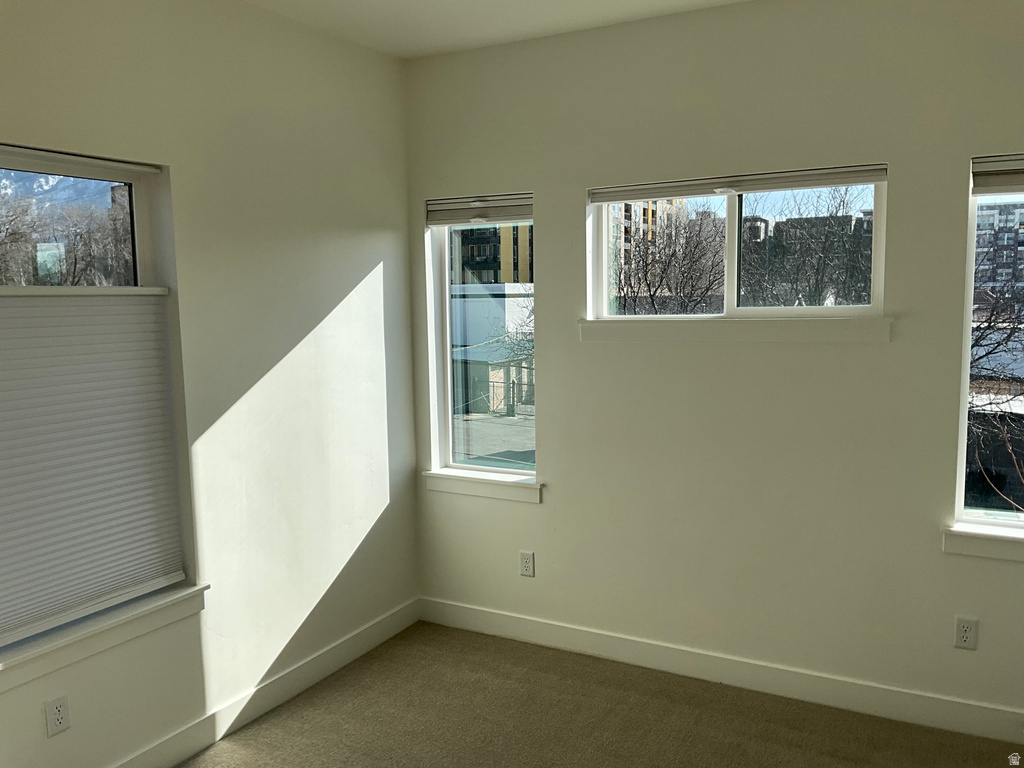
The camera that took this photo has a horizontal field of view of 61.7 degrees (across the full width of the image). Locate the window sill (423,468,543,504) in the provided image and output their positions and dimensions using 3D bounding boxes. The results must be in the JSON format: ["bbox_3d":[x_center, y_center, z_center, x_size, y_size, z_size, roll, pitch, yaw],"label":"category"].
[{"bbox_3d":[-0.127,0.481,4.080,0.645,0.093,0.107,3,8,29],"label":"window sill"}]

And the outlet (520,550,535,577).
[{"bbox_3d":[0.072,0.836,3.982,0.072,0.116,0.010,3,8,29],"label":"outlet"}]

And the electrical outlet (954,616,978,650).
[{"bbox_3d":[1.654,0.908,3.122,0.072,0.116,0.010,3,8,29],"label":"electrical outlet"}]

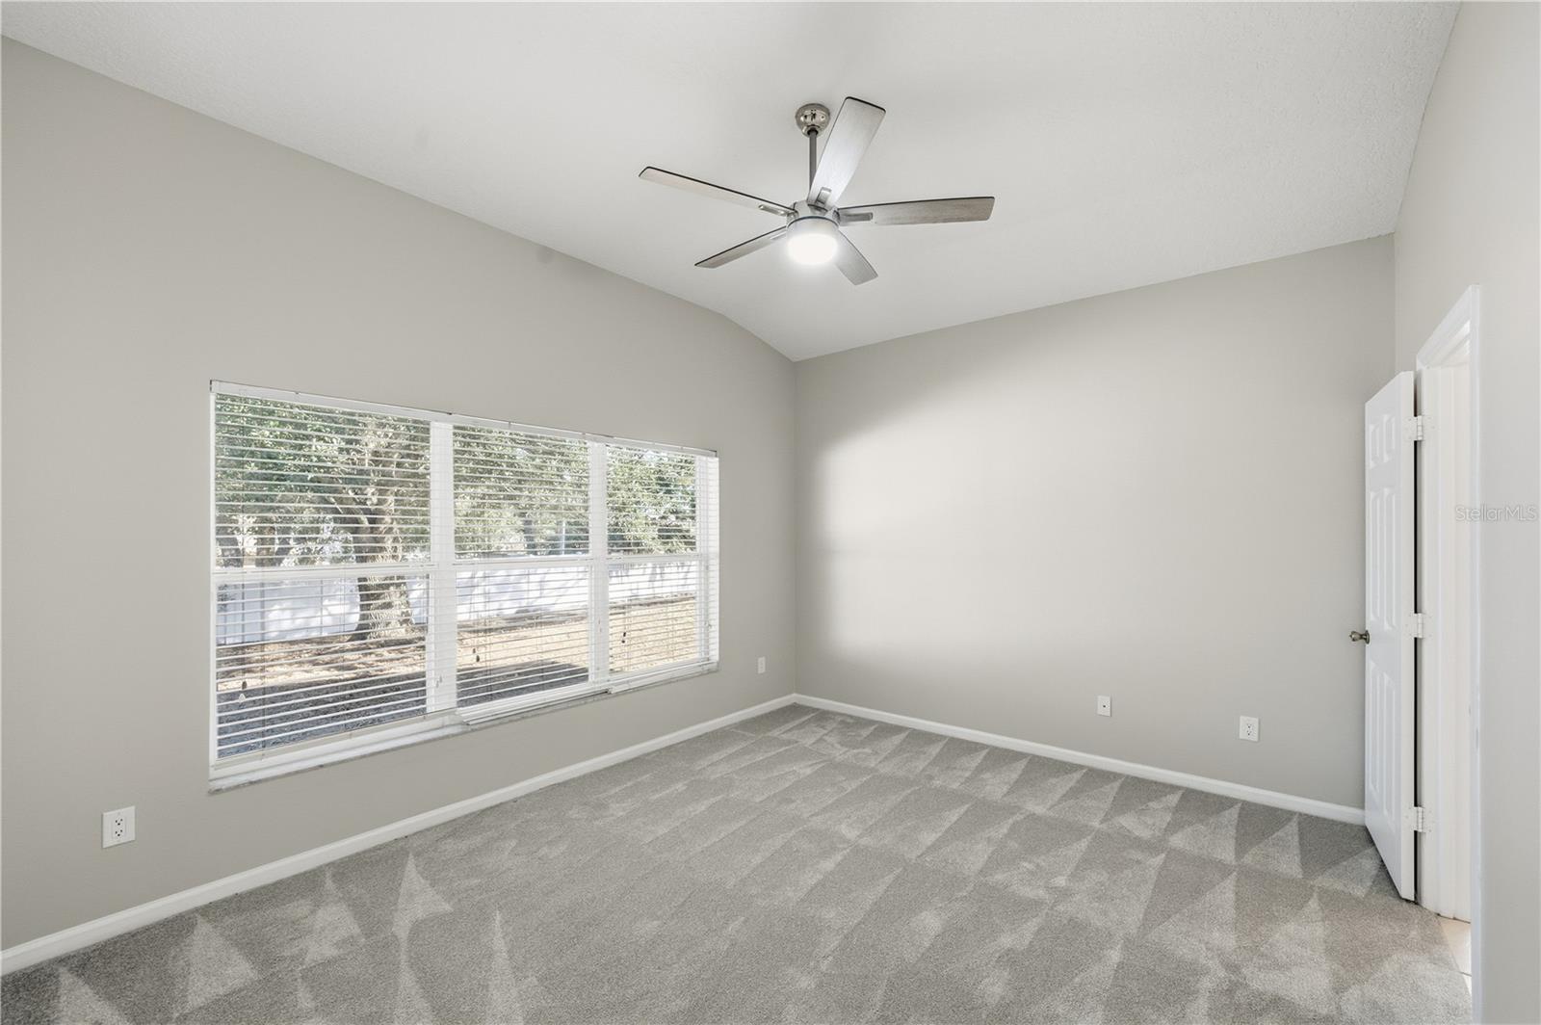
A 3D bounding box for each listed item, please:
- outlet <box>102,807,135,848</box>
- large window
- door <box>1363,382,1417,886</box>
[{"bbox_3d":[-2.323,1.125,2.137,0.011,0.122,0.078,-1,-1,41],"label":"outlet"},{"bbox_3d":[-1.313,0.320,3.375,0.100,1.590,2.740,-1,-1,41],"label":"large window"},{"bbox_3d":[2.678,0.483,2.597,0.042,2.040,0.710,0,-1,37],"label":"door"}]

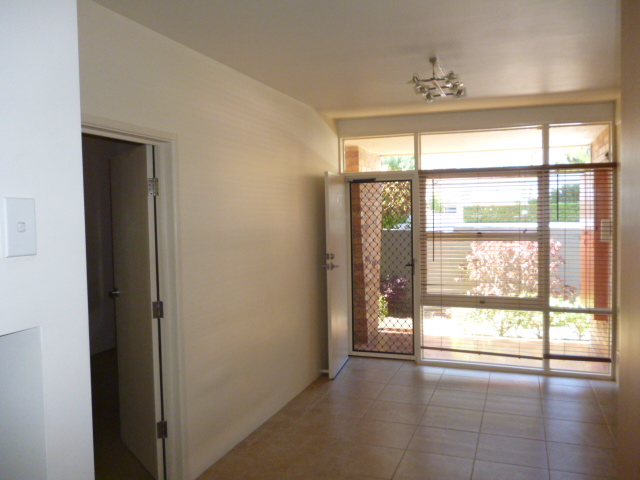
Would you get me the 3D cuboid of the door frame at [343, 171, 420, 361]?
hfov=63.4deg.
[{"bbox_3d":[0.657,0.301,5.762,0.891,2.125,0.126,0,3,21],"label":"door frame"}]

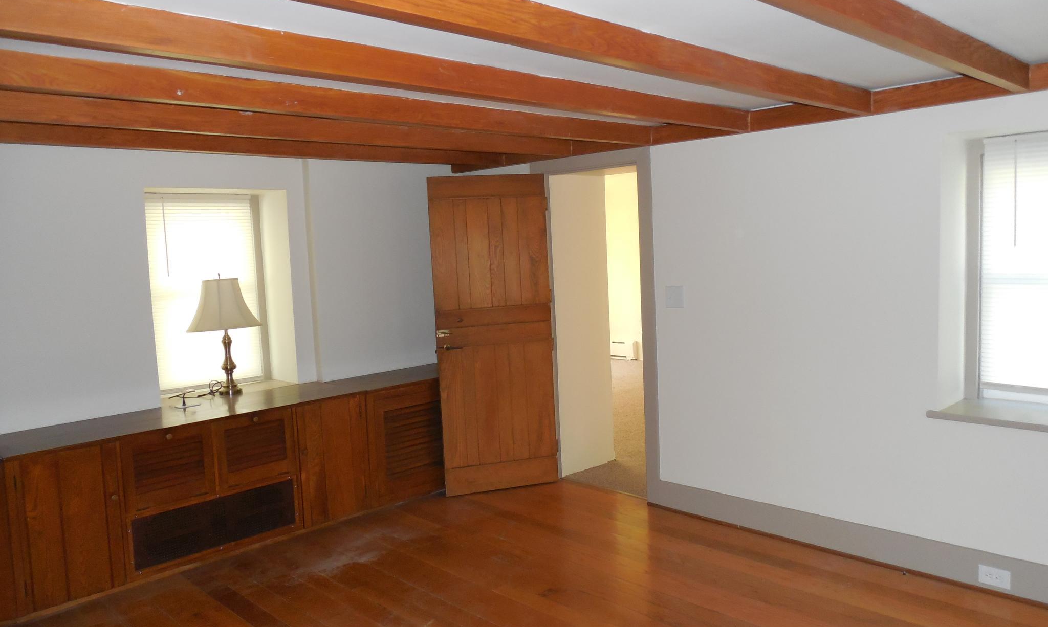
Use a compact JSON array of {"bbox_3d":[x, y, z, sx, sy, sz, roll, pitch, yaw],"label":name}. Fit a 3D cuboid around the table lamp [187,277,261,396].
[{"bbox_3d":[-1.857,0.131,4.720,0.465,0.745,0.465,-7,7,-43],"label":"table lamp"}]

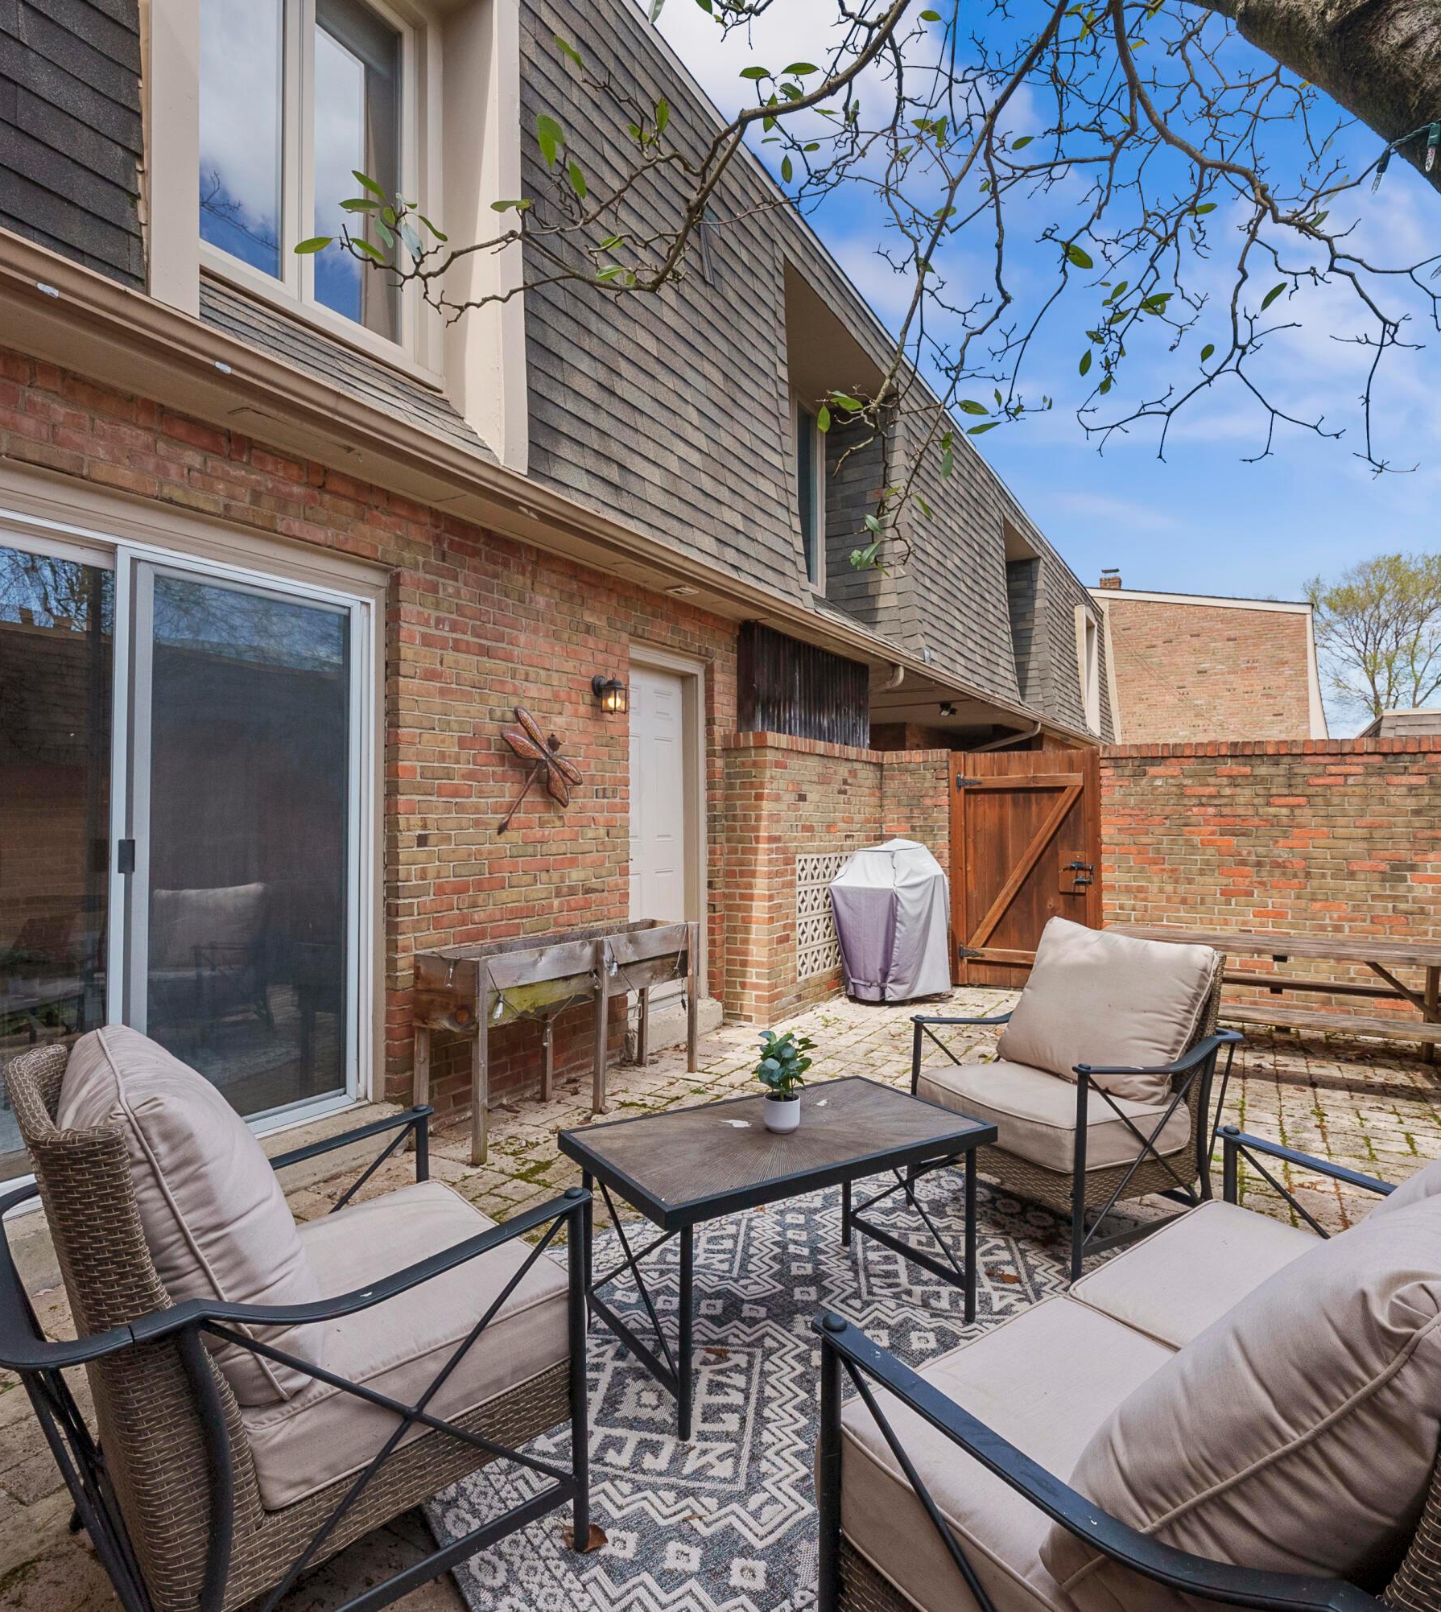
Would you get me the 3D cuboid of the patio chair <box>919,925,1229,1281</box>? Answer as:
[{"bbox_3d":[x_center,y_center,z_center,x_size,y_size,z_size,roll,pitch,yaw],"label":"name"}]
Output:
[{"bbox_3d":[1.210,0.895,3.210,0.850,0.920,0.740,1,-1,-33],"label":"patio chair"}]

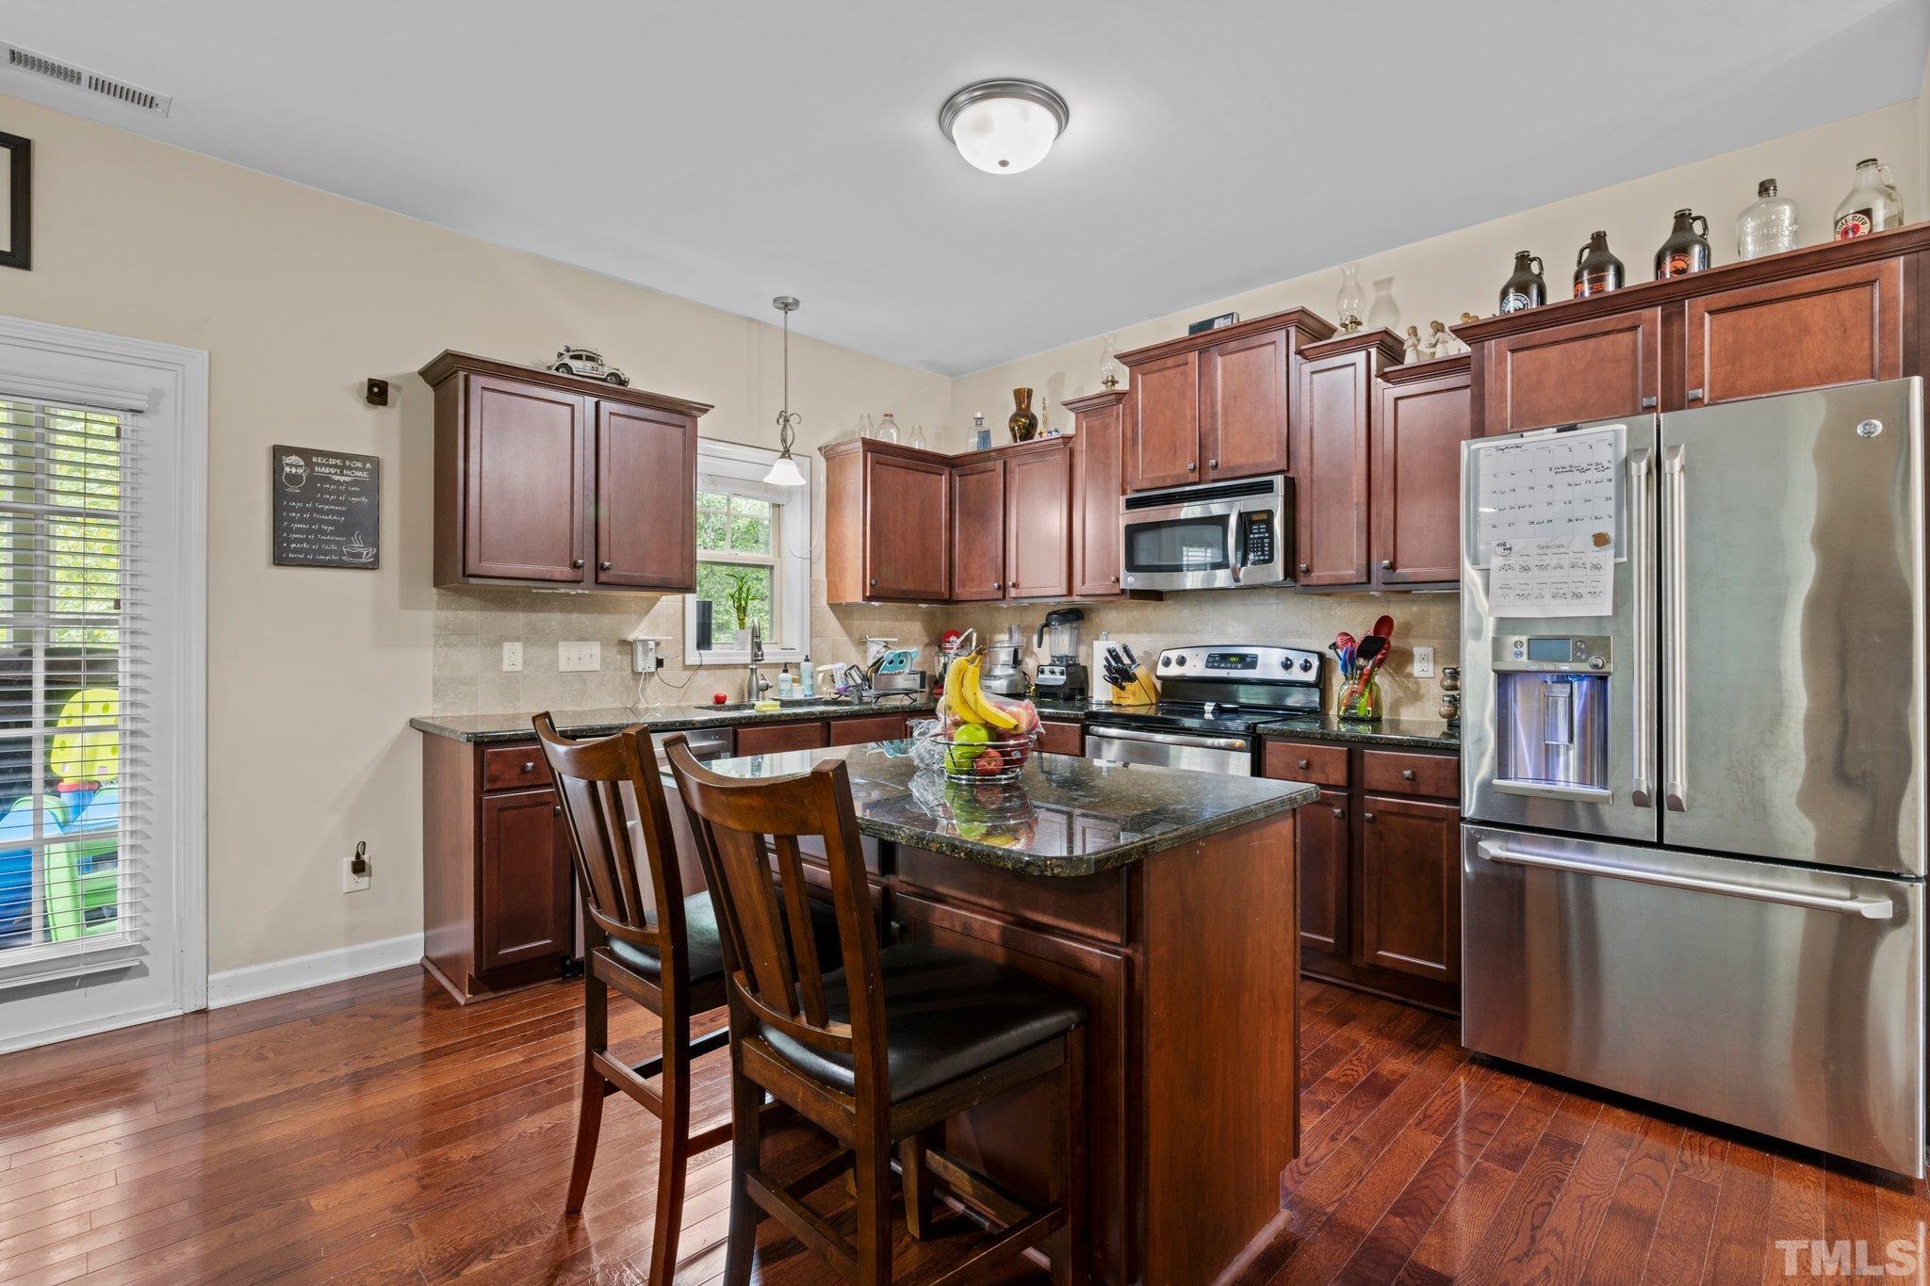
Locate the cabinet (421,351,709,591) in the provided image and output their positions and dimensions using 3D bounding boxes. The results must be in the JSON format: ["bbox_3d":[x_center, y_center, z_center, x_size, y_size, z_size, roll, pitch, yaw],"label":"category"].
[{"bbox_3d":[-1.547,-0.605,3.616,0.360,0.794,1.010,0,0,45],"label":"cabinet"}]

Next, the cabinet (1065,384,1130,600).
[{"bbox_3d":[0.712,-0.666,4.318,0.365,0.932,0.360,0,0,45],"label":"cabinet"}]

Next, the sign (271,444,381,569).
[{"bbox_3d":[-2.189,-0.459,3.135,0.018,0.399,0.308,0,0,44],"label":"sign"}]

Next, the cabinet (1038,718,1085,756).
[{"bbox_3d":[0.545,0.767,4.289,0.555,0.870,0.630,0,0,45],"label":"cabinet"}]

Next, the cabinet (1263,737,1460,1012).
[{"bbox_3d":[1.546,0.769,3.334,0.681,0.850,0.631,0,0,44],"label":"cabinet"}]

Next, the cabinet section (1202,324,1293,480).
[{"bbox_3d":[1.254,-0.959,3.798,0.389,0.576,0.325,0,0,44],"label":"cabinet section"}]

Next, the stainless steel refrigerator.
[{"bbox_3d":[2.010,0.308,2.557,0.910,1.770,0.890,0,0,44],"label":"stainless steel refrigerator"}]

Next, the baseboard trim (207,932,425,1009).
[{"bbox_3d":[-2.236,1.135,3.176,0.018,0.115,0.621,0,0,45],"label":"baseboard trim"}]

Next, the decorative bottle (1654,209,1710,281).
[{"bbox_3d":[2.097,-1.124,2.660,0.127,0.274,0.127,0,0,-40],"label":"decorative bottle"}]

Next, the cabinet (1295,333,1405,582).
[{"bbox_3d":[1.518,-0.670,3.545,0.361,0.935,0.370,0,0,44],"label":"cabinet"}]

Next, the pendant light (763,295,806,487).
[{"bbox_3d":[-0.824,-1.153,4.197,0.194,0.829,0.194,0,0,0],"label":"pendant light"}]

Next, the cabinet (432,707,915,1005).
[{"bbox_3d":[-1.055,0.761,3.930,0.633,0.857,2.139,0,0,44],"label":"cabinet"}]

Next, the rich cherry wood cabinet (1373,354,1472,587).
[{"bbox_3d":[1.743,-0.592,3.325,0.391,0.780,0.370,0,0,44],"label":"rich cherry wood cabinet"}]

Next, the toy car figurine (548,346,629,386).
[{"bbox_3d":[-1.436,-1.044,3.493,0.120,0.128,0.300,0,0,44],"label":"toy car figurine"}]

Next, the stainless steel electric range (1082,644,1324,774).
[{"bbox_3d":[0.987,0.609,3.787,0.762,1.190,0.680,0,0,45],"label":"stainless steel electric range"}]

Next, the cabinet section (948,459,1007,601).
[{"bbox_3d":[0.181,-0.580,4.846,0.394,0.732,0.330,0,0,44],"label":"cabinet section"}]

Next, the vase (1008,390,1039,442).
[{"bbox_3d":[0.300,-1.139,4.650,0.150,0.325,0.150,0,0,0],"label":"vase"}]

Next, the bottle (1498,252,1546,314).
[{"bbox_3d":[1.778,-1.102,2.901,0.128,0.277,0.128,0,0,-41],"label":"bottle"}]

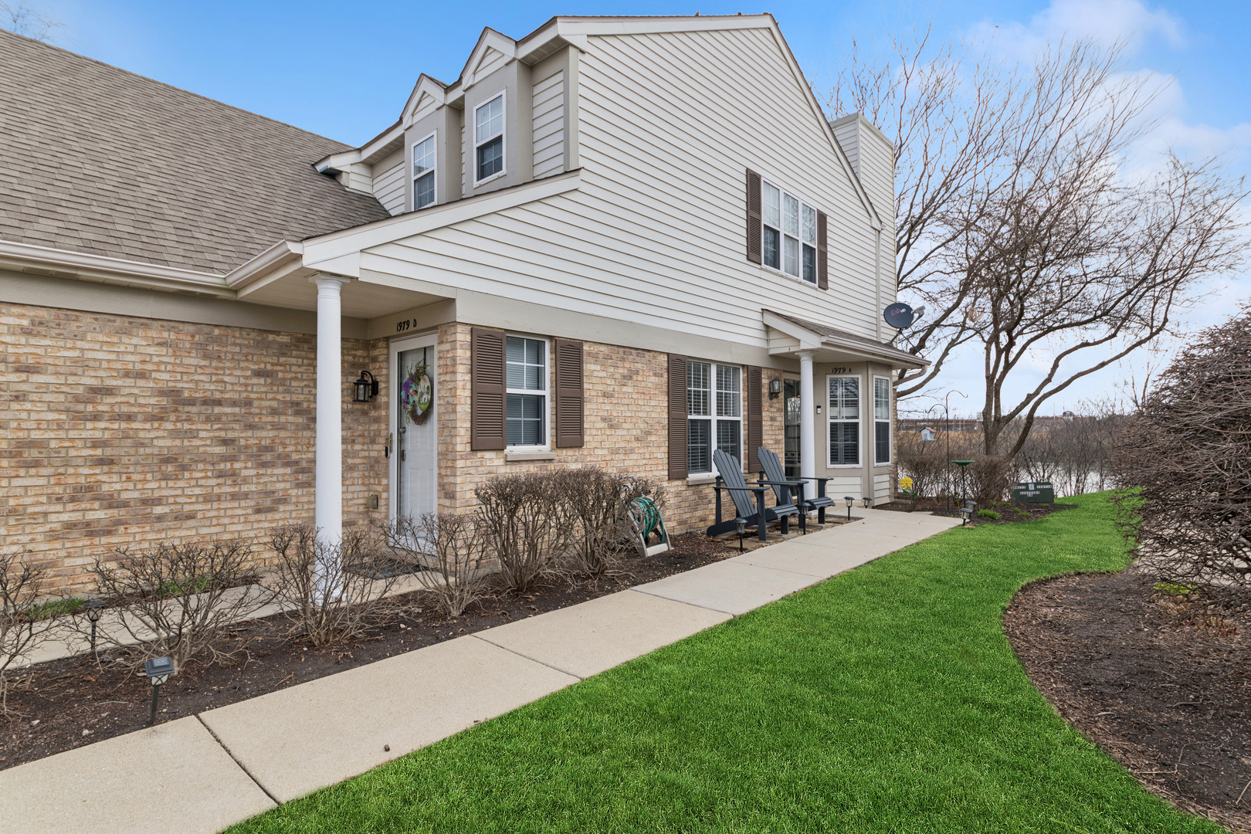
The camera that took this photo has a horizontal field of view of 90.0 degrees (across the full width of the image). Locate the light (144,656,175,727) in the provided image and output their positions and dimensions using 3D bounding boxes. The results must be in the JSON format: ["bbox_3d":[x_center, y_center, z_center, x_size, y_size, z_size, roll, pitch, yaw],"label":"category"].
[{"bbox_3d":[-2.102,1.228,2.802,0.106,0.305,0.106,6,0,43],"label":"light"}]

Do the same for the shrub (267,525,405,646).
[{"bbox_3d":[-1.784,1.034,3.875,0.776,0.716,0.776,-1,-2,43],"label":"shrub"}]

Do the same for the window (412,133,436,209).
[{"bbox_3d":[-2.623,-3.171,8.192,0.625,0.970,0.080,-1,-2,43],"label":"window"}]

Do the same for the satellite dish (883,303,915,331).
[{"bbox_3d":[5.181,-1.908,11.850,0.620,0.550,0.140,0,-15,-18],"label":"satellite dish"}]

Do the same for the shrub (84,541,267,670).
[{"bbox_3d":[-2.459,1.036,3.448,0.819,0.707,0.819,-1,-2,43],"label":"shrub"}]

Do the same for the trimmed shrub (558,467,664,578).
[{"bbox_3d":[-0.117,0.927,5.557,0.840,0.949,0.900,0,-1,0],"label":"trimmed shrub"}]

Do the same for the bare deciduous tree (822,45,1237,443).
[{"bbox_3d":[8.893,-3.327,13.567,9.000,9.800,8.200,0,-1,0],"label":"bare deciduous tree"}]

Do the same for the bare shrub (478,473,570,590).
[{"bbox_3d":[-0.842,0.922,5.065,0.760,0.955,0.760,0,-1,0],"label":"bare shrub"}]

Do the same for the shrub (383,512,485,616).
[{"bbox_3d":[-1.317,1.032,4.361,0.720,0.722,0.720,-1,-2,43],"label":"shrub"}]

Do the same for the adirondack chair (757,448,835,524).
[{"bbox_3d":[2.249,0.918,8.232,0.870,0.975,0.740,-1,-2,42],"label":"adirondack chair"}]

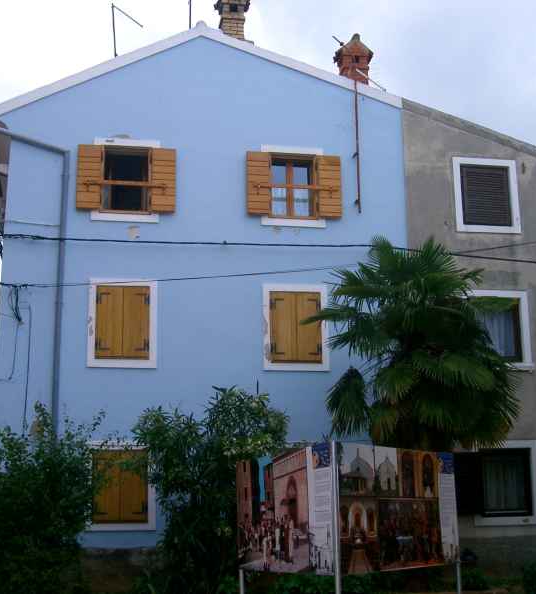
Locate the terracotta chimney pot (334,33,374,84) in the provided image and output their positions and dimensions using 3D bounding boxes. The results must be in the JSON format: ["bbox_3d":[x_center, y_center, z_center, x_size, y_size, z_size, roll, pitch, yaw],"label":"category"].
[{"bbox_3d":[1.622,-4.363,16.635,0.620,1.113,0.620,1,-11,-8],"label":"terracotta chimney pot"}]

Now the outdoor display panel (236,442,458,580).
[{"bbox_3d":[0.797,2.229,9.361,2.514,1.271,2.024,-1,-11,6],"label":"outdoor display panel"}]

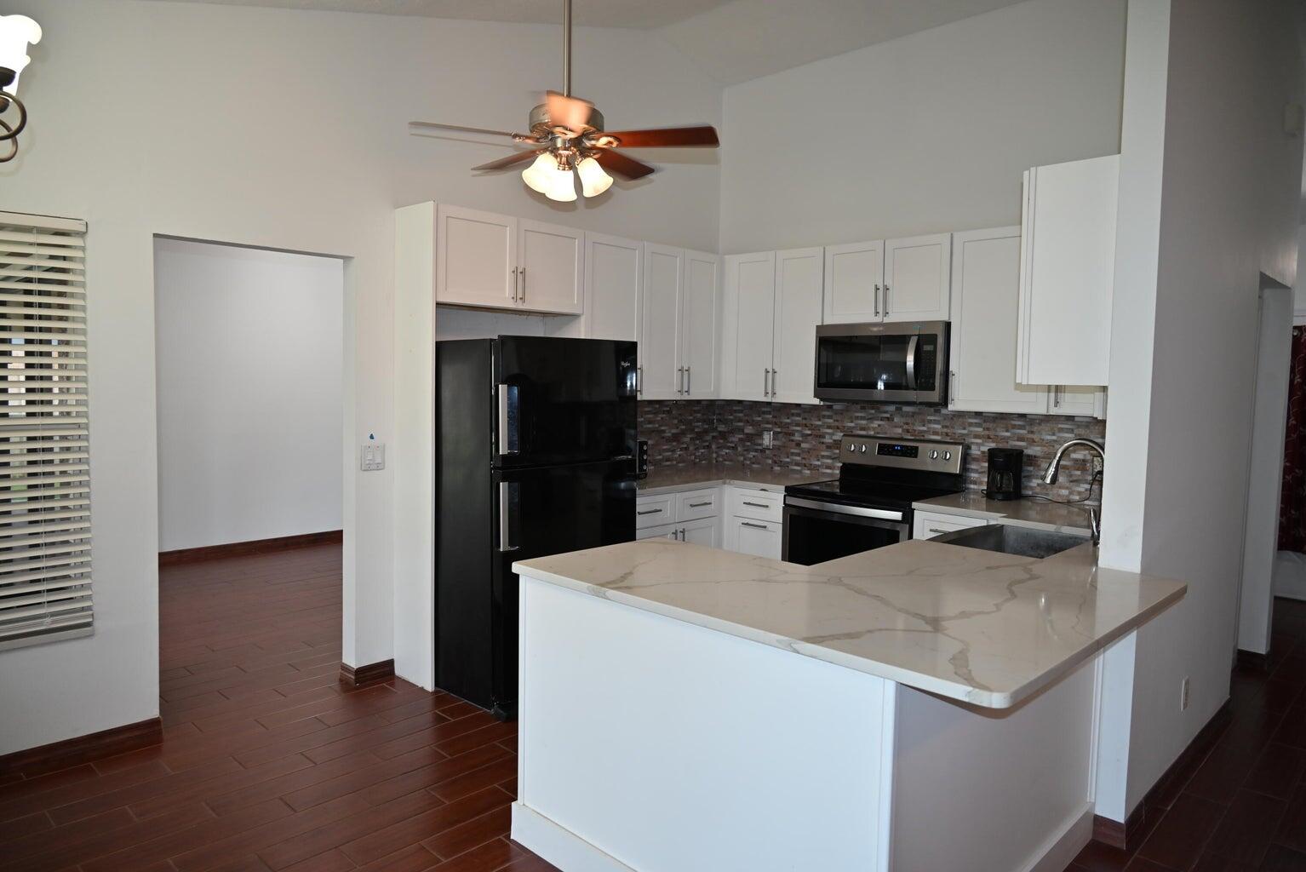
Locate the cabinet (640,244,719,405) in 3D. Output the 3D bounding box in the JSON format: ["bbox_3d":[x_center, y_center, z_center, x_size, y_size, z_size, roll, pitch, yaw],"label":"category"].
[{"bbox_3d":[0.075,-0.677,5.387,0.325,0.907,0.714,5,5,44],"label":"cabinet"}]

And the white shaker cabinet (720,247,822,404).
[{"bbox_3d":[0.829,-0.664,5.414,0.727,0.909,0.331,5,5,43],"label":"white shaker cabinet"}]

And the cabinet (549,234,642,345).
[{"bbox_3d":[-0.332,-0.659,4.971,0.323,0.909,0.461,5,5,43],"label":"cabinet"}]

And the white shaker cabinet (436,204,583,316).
[{"bbox_3d":[-0.800,-0.869,4.458,0.323,0.441,0.912,5,5,43],"label":"white shaker cabinet"}]

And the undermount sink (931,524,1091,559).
[{"bbox_3d":[1.425,0.539,3.467,0.540,0.240,0.750,5,5,44],"label":"undermount sink"}]

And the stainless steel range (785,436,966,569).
[{"bbox_3d":[1.211,0.623,4.845,0.758,1.185,0.685,5,5,43],"label":"stainless steel range"}]

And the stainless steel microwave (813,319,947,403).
[{"bbox_3d":[1.333,-0.404,4.841,0.763,0.433,0.400,5,5,44],"label":"stainless steel microwave"}]

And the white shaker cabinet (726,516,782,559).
[{"bbox_3d":[0.802,0.783,5.305,0.440,0.608,0.605,5,5,43],"label":"white shaker cabinet"}]

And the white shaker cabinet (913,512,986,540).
[{"bbox_3d":[1.652,0.770,4.493,0.374,0.797,0.605,5,5,43],"label":"white shaker cabinet"}]

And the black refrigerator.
[{"bbox_3d":[-0.634,0.366,4.328,0.790,1.675,0.825,5,5,44],"label":"black refrigerator"}]

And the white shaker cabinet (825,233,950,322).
[{"bbox_3d":[1.365,-0.843,4.841,0.764,0.450,0.325,5,5,44],"label":"white shaker cabinet"}]

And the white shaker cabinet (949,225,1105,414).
[{"bbox_3d":[1.928,-0.566,4.315,0.808,0.909,0.325,5,5,44],"label":"white shaker cabinet"}]

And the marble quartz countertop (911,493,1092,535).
[{"bbox_3d":[1.865,0.368,4.145,1.050,0.030,0.720,5,5,44],"label":"marble quartz countertop"}]

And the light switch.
[{"bbox_3d":[-1.345,0.102,4.198,0.010,0.128,0.121,5,5,43],"label":"light switch"}]

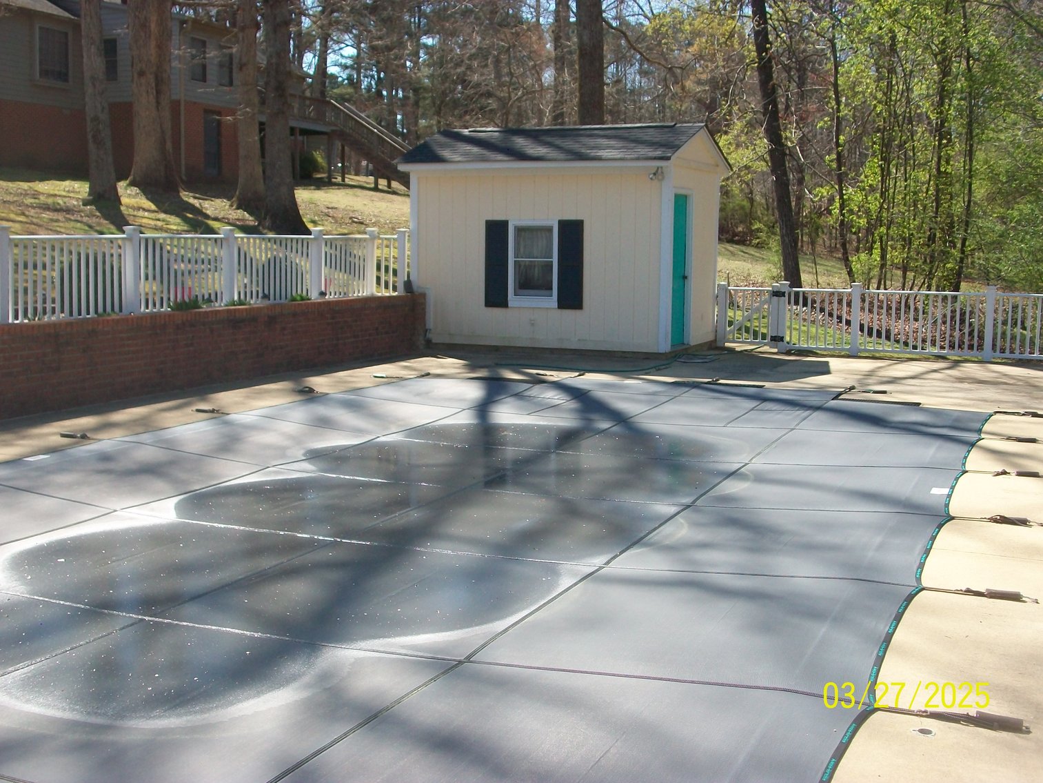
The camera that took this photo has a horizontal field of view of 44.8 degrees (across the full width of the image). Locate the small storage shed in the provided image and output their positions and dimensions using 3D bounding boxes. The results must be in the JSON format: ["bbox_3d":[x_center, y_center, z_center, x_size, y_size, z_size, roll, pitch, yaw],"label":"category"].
[{"bbox_3d":[0.652,-2.214,18.142,3.958,3.100,2.980,3,8,23],"label":"small storage shed"}]

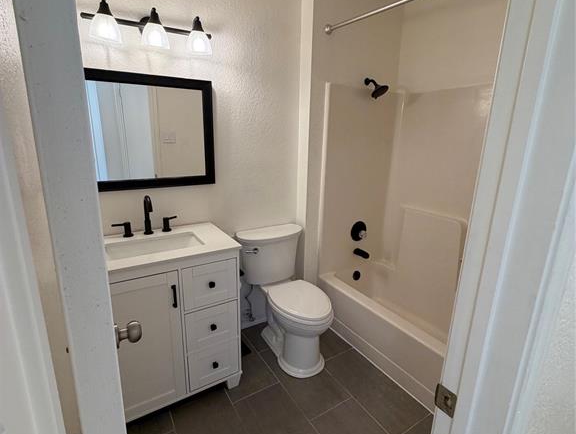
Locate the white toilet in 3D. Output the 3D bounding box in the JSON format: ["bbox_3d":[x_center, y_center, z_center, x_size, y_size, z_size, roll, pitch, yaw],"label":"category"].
[{"bbox_3d":[0.020,0.543,2.071,0.475,0.780,0.700,-8,17,-30],"label":"white toilet"}]

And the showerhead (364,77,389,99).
[{"bbox_3d":[0.635,-0.926,2.220,0.122,0.155,0.180,-8,17,-30],"label":"showerhead"}]

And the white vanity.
[{"bbox_3d":[-0.709,0.562,1.744,0.765,0.880,0.536,-8,17,-30],"label":"white vanity"}]

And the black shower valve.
[{"bbox_3d":[0.601,0.126,2.541,0.165,0.168,0.075,-8,17,-30],"label":"black shower valve"}]

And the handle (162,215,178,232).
[{"bbox_3d":[-0.694,0.042,1.831,0.092,0.083,0.052,-8,17,-30],"label":"handle"}]

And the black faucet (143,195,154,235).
[{"bbox_3d":[-0.764,-0.002,1.703,0.052,0.232,0.160,-8,17,-30],"label":"black faucet"}]

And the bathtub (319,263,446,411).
[{"bbox_3d":[0.945,0.770,2.068,0.755,0.372,1.510,-8,17,-30],"label":"bathtub"}]

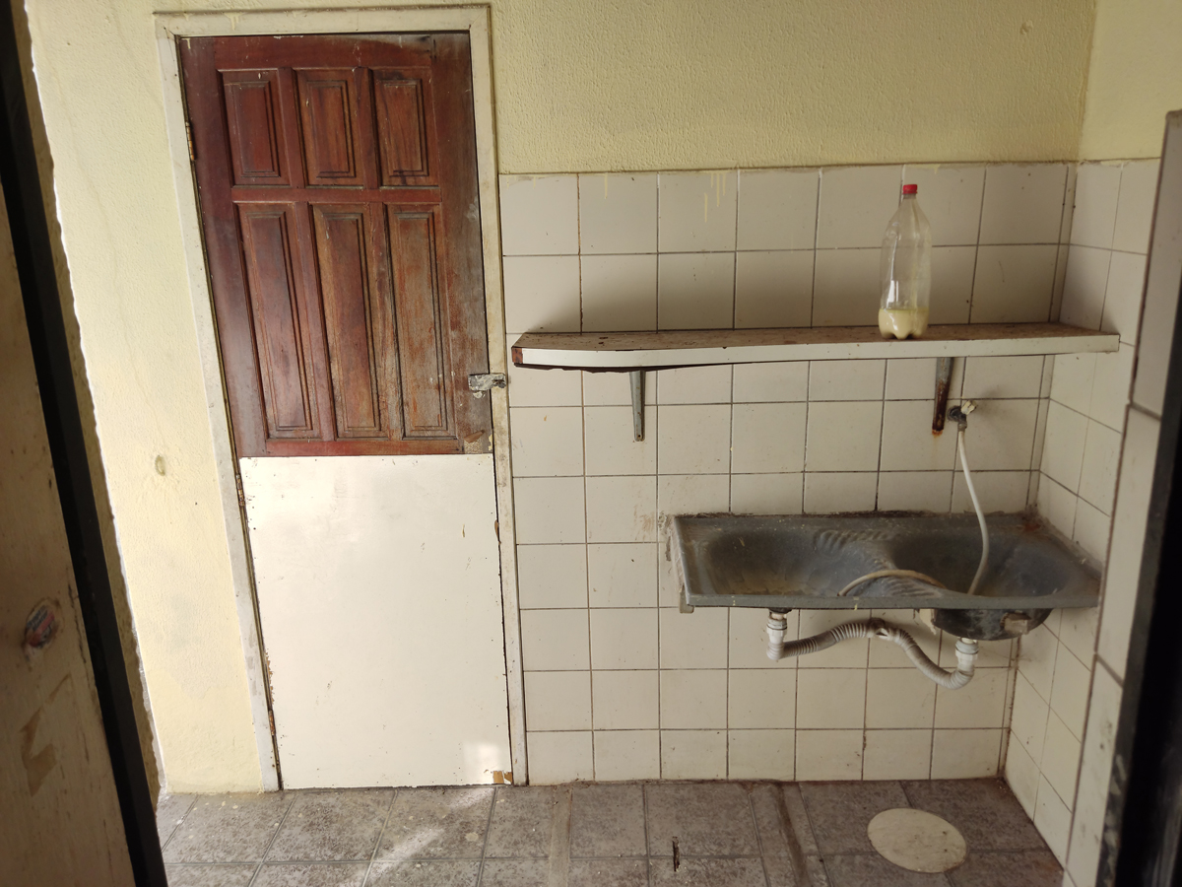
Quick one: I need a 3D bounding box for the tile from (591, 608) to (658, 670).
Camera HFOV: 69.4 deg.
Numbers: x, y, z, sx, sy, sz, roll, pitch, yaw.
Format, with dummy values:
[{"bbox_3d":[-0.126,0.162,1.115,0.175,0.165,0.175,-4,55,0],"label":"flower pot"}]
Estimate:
[{"bbox_3d":[0.097,0.564,2.466,0.197,0.195,0.010,-1,15,2],"label":"tile"}]

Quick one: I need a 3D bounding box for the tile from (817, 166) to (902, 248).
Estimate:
[{"bbox_3d":[0.664,-0.587,2.131,0.198,0.197,0.009,-1,15,2],"label":"tile"}]

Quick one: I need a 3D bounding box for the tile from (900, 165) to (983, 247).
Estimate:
[{"bbox_3d":[0.863,-0.590,2.124,0.198,0.197,0.009,-1,15,2],"label":"tile"}]

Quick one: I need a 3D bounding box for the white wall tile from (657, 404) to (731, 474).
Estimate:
[{"bbox_3d":[0.282,-0.009,2.306,0.198,0.197,0.010,-1,16,3],"label":"white wall tile"}]

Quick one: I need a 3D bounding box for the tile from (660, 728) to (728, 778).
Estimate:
[{"bbox_3d":[0.307,0.931,2.562,0.198,0.175,0.010,-1,15,2],"label":"tile"}]

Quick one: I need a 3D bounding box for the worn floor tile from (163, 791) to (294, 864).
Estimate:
[{"bbox_3d":[-1.041,1.103,2.471,0.300,0.009,0.295,-1,15,2],"label":"worn floor tile"}]

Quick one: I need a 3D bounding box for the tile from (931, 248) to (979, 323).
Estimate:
[{"bbox_3d":[0.871,-0.400,2.174,0.198,0.195,0.010,-1,15,2],"label":"tile"}]

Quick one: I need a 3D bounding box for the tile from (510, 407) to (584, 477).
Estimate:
[{"bbox_3d":[-0.118,-0.003,2.325,0.198,0.197,0.010,-1,16,3],"label":"tile"}]

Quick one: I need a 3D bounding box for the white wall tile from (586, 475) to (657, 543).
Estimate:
[{"bbox_3d":[0.087,0.183,2.364,0.198,0.195,0.010,-1,15,2],"label":"white wall tile"}]

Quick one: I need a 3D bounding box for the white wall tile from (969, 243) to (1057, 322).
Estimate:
[{"bbox_3d":[1.076,-0.405,2.180,0.200,0.197,0.010,-1,15,2],"label":"white wall tile"}]

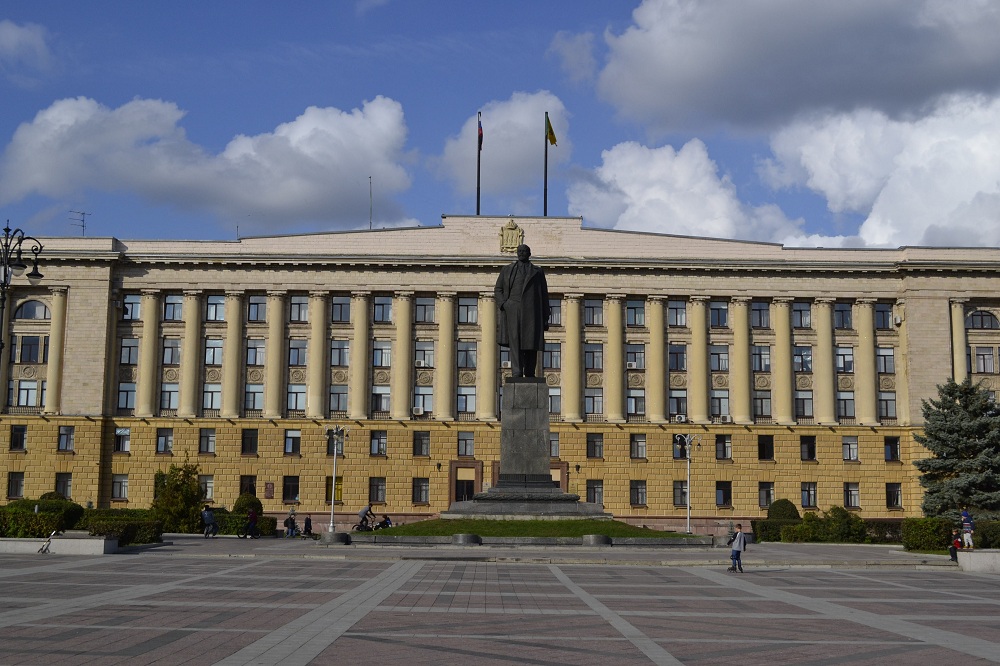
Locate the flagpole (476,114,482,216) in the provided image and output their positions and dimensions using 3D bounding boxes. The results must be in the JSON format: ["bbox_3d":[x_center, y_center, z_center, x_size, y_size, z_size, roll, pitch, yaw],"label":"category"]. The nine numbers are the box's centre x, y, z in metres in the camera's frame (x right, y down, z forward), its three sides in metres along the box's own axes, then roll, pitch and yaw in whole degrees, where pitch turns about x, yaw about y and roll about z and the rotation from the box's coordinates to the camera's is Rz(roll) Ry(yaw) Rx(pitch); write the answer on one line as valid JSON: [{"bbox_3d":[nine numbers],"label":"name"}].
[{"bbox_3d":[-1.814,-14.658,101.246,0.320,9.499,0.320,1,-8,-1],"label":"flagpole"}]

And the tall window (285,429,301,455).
[{"bbox_3d":[-17.754,9.310,100.071,1.352,2.139,0.250,1,-8,-1],"label":"tall window"}]

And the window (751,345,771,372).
[{"bbox_3d":[22.210,2.239,98.973,1.479,2.204,0.250,0,-8,0],"label":"window"}]

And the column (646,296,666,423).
[{"bbox_3d":[12.988,2.185,96.172,1.600,10.500,1.500,1,-8,-1],"label":"column"}]

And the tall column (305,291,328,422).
[{"bbox_3d":[-15.020,1.825,95.877,1.600,10.500,1.500,1,-8,-1],"label":"tall column"}]

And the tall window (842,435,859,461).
[{"bbox_3d":[30.002,9.909,99.796,1.289,2.064,0.200,1,-8,-1],"label":"tall window"}]

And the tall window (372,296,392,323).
[{"bbox_3d":[-10.154,-2.039,101.824,1.569,2.239,0.200,1,-8,-1],"label":"tall window"}]

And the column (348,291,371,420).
[{"bbox_3d":[-12.074,1.986,100.936,1.620,11.189,1.620,1,-8,-1],"label":"column"}]

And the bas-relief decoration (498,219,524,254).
[{"bbox_3d":[0.985,-8.052,97.306,2.100,2.850,0.300,1,-8,-1],"label":"bas-relief decoration"}]

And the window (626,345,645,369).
[{"bbox_3d":[11.866,2.072,101.526,1.552,2.141,0.200,1,-8,-1],"label":"window"}]

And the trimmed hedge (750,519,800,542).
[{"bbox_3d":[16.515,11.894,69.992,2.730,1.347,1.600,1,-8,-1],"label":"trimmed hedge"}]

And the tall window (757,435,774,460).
[{"bbox_3d":[22.916,9.874,100.391,1.340,2.060,0.250,1,-8,-1],"label":"tall window"}]

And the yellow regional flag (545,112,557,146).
[{"bbox_3d":[4.758,-18.756,107.750,1.017,3.159,0.500,1,-8,-1],"label":"yellow regional flag"}]

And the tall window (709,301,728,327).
[{"bbox_3d":[18.349,-1.540,97.619,1.470,2.205,0.250,1,-8,-1],"label":"tall window"}]

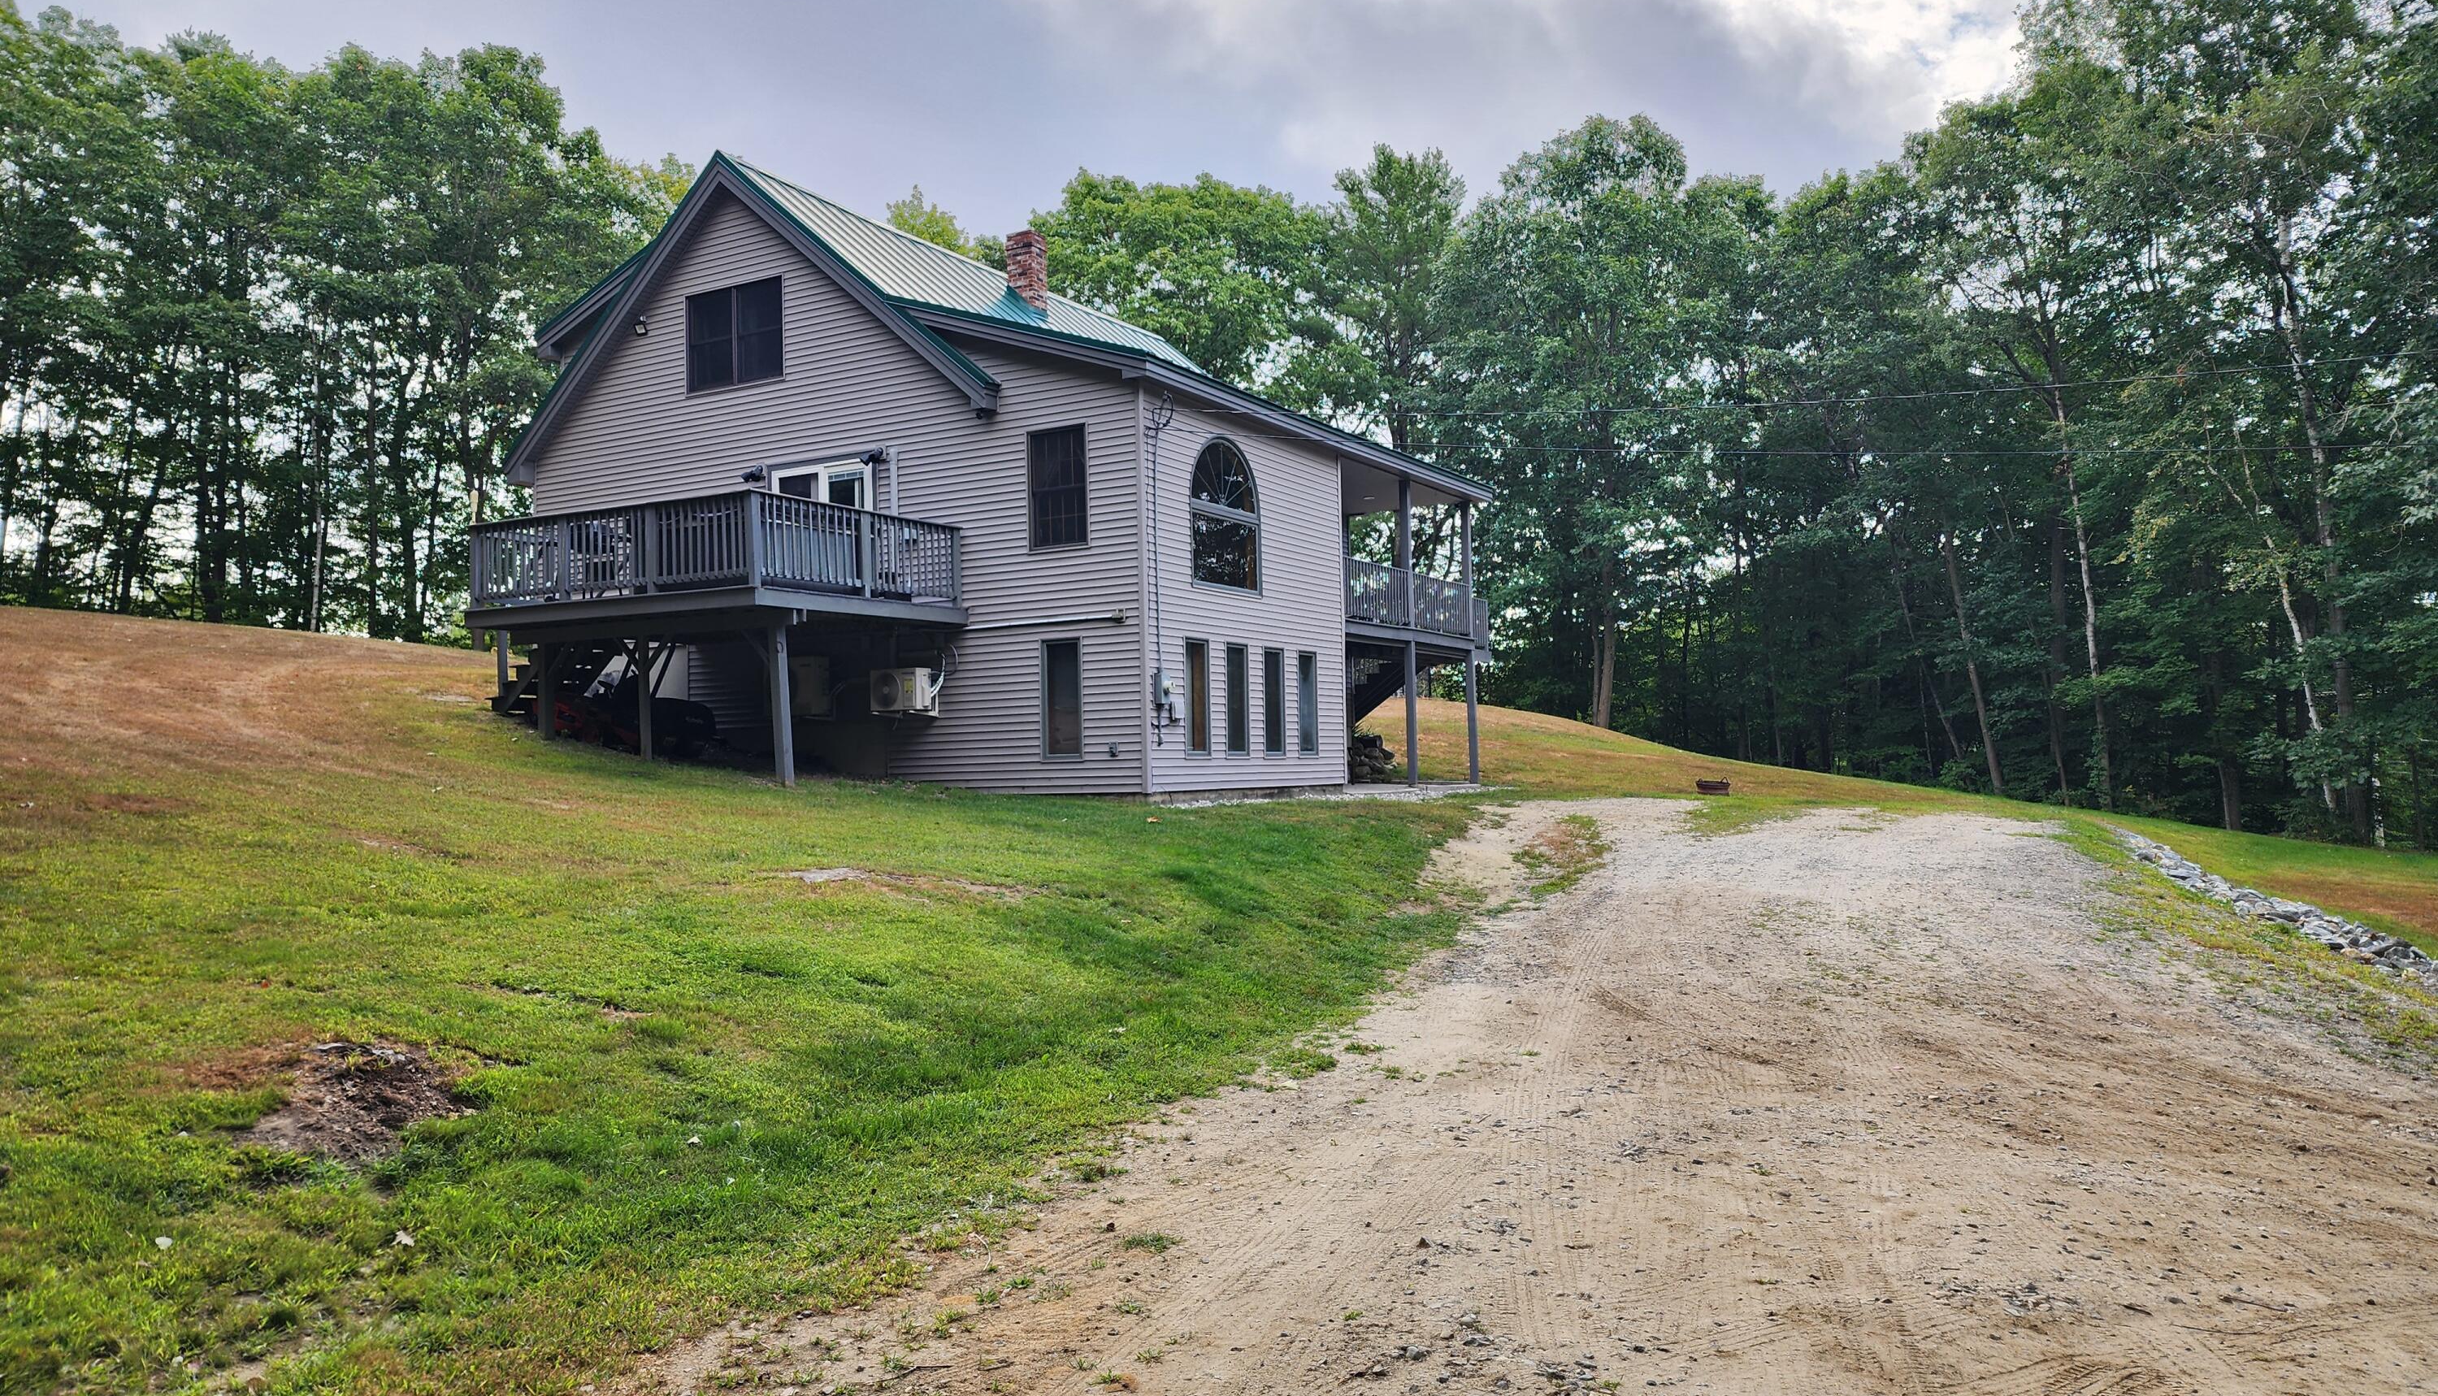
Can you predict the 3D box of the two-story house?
[{"bbox_3d":[-3.592,-3.101,26.185,11.570,9.310,15.560,-2,-2,29],"label":"two-story house"}]

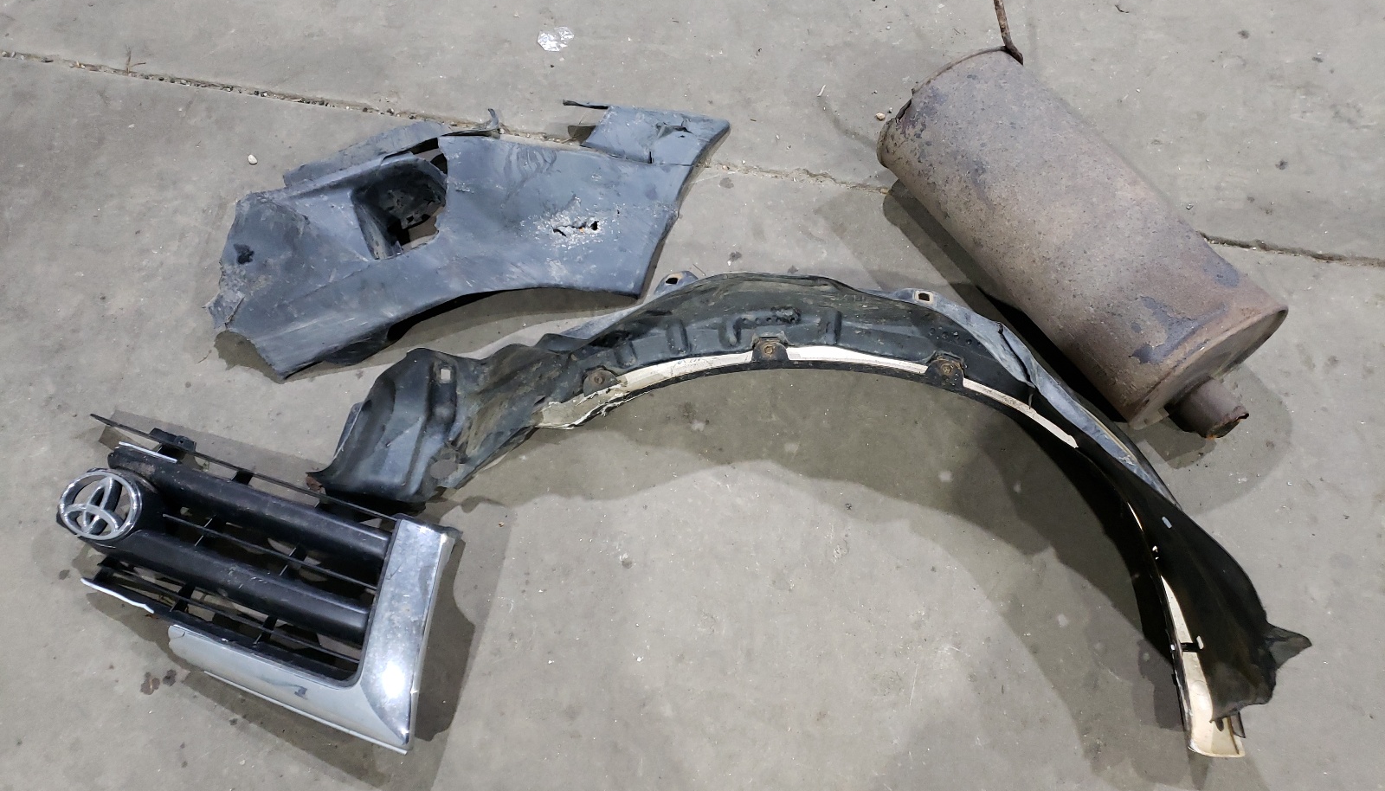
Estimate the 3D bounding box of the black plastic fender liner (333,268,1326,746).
[{"bbox_3d":[0.130,0.061,1.276,1.164,0.270,0.392,15,61,8],"label":"black plastic fender liner"}]

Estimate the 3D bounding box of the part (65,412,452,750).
[{"bbox_3d":[-0.515,0.200,1.207,0.510,0.120,0.255,15,59,9],"label":"part"}]

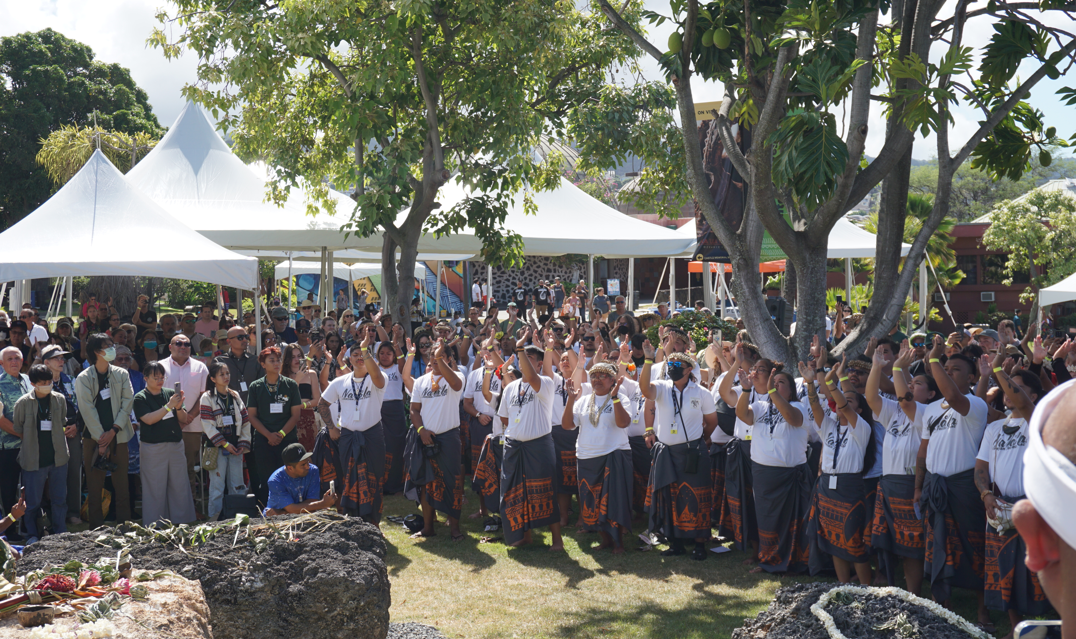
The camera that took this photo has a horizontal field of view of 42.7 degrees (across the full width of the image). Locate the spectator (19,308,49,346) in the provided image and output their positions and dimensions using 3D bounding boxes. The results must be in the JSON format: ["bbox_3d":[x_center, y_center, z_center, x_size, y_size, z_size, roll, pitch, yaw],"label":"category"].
[{"bbox_3d":[-7.172,0.740,19.500,0.520,1.770,0.320,1,2,3],"label":"spectator"}]

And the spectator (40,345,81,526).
[{"bbox_3d":[-4.502,1.093,12.950,0.500,1.700,0.360,-1,2,-34],"label":"spectator"}]

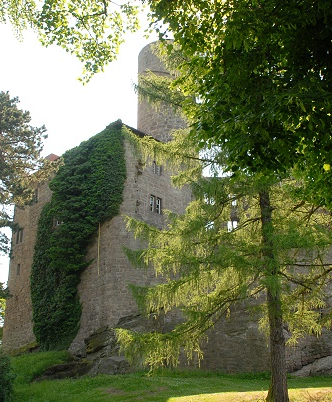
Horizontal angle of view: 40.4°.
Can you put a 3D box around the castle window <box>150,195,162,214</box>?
[{"bbox_3d":[-0.946,0.367,40.459,0.300,1.700,1.400,-17,-24,41],"label":"castle window"}]

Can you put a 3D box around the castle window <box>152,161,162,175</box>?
[{"bbox_3d":[-0.857,-3.026,41.697,0.300,1.300,1.100,-17,-24,41],"label":"castle window"}]

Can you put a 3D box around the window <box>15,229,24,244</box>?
[{"bbox_3d":[-15.824,3.928,49.181,1.600,1.700,0.300,-17,-24,41],"label":"window"}]

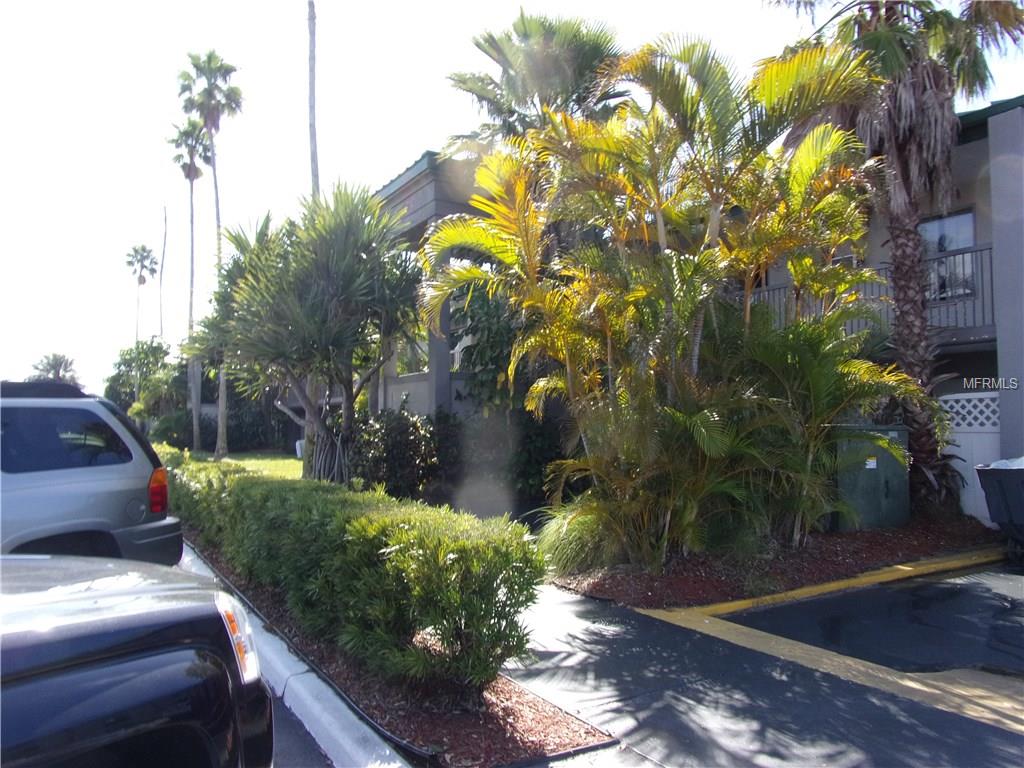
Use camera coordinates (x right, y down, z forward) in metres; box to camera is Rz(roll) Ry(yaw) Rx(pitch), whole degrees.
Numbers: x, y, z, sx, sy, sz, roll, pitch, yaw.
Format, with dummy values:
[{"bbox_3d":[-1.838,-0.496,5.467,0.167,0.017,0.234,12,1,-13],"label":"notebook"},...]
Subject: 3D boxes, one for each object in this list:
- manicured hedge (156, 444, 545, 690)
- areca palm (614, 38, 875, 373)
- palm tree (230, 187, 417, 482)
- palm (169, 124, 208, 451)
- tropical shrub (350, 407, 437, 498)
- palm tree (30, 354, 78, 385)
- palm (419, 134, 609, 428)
[{"bbox_3d":[-3.537,1.432,8.964,1.120,0.950,12.000,2,-4,-33],"label":"manicured hedge"},{"bbox_3d":[2.613,-1.437,7.984,2.723,4.789,2.600,-1,-3,18],"label":"areca palm"},{"bbox_3d":[-3.575,-0.715,13.454,3.306,5.910,3.400,1,-3,-15],"label":"palm tree"},{"bbox_3d":[-16.033,-5.009,35.304,1.718,16.729,1.900,1,-3,-25],"label":"palm"},{"bbox_3d":[-1.946,1.235,11.652,1.412,1.730,1.300,0,-3,-9],"label":"tropical shrub"},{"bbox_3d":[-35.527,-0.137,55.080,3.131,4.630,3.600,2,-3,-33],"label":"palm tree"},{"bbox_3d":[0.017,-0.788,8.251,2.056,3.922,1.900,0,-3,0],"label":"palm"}]

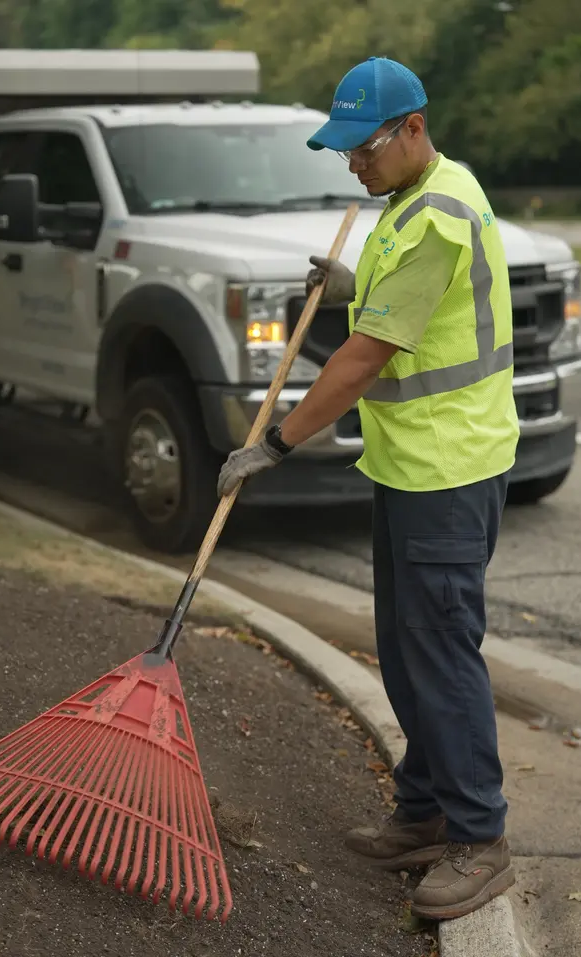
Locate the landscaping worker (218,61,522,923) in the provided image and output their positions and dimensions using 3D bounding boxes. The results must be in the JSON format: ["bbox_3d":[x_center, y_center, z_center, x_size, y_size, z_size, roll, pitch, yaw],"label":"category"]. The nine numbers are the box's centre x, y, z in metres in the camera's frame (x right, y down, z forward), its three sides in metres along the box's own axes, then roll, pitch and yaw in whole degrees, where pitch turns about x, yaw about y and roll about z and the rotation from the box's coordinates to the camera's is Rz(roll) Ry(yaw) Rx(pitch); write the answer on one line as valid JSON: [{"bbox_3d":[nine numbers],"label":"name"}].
[{"bbox_3d":[0.168,-0.012,3.860,0.660,1.740,0.540,-4,9,-13],"label":"landscaping worker"}]

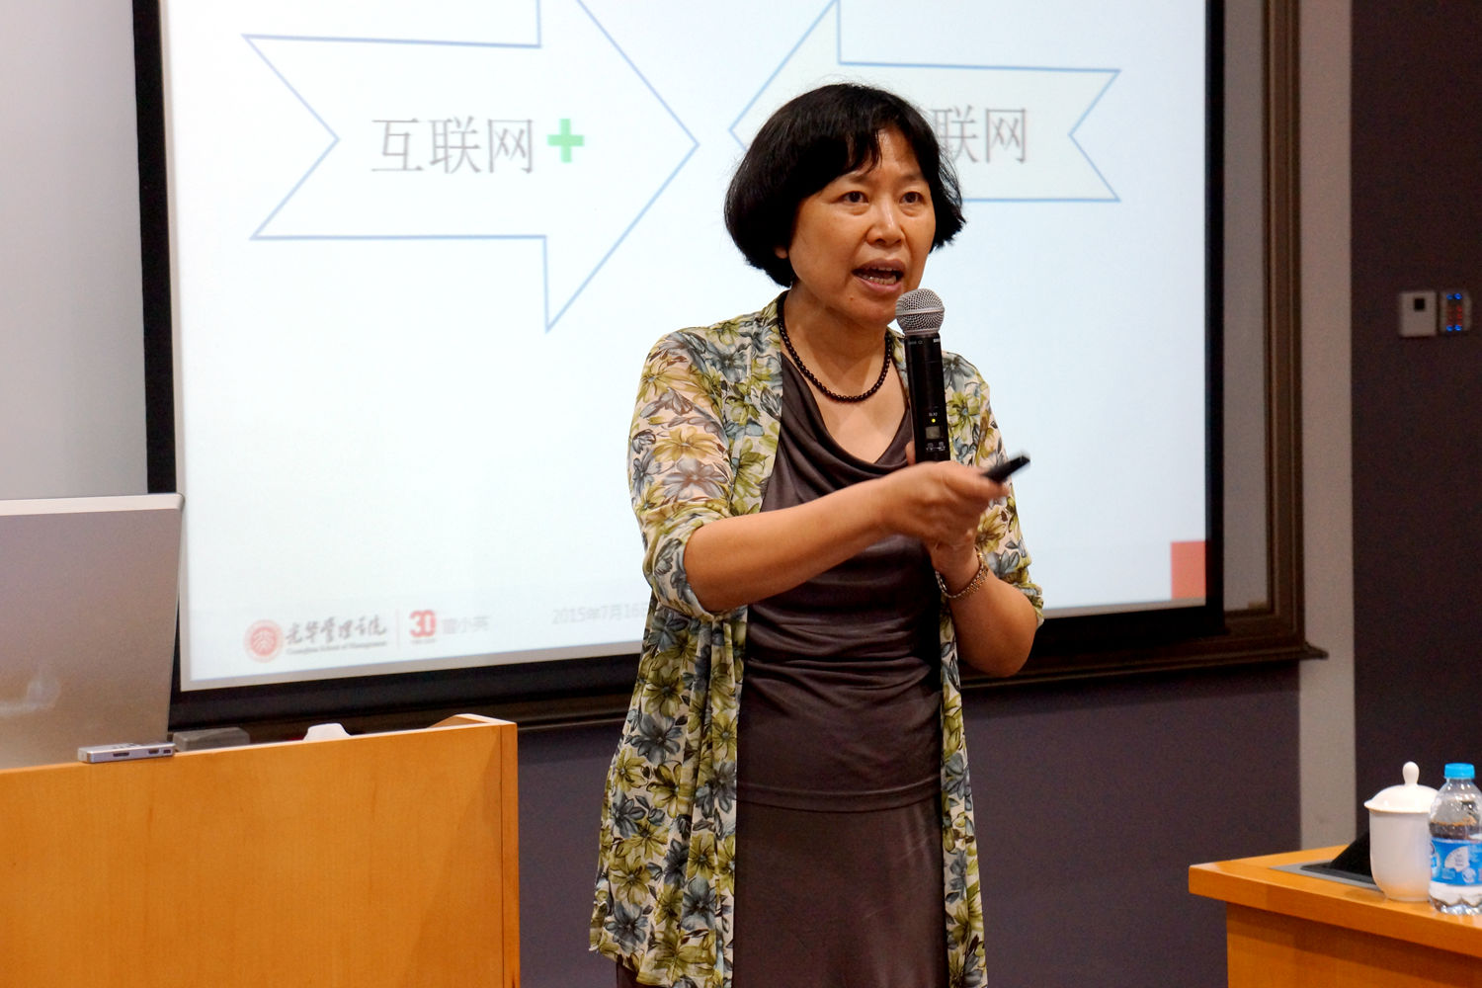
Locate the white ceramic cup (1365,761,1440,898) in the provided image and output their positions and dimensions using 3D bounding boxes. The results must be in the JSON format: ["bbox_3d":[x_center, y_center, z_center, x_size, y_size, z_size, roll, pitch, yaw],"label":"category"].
[{"bbox_3d":[0.700,0.350,3.520,0.100,0.144,0.102,0,4,11],"label":"white ceramic cup"}]

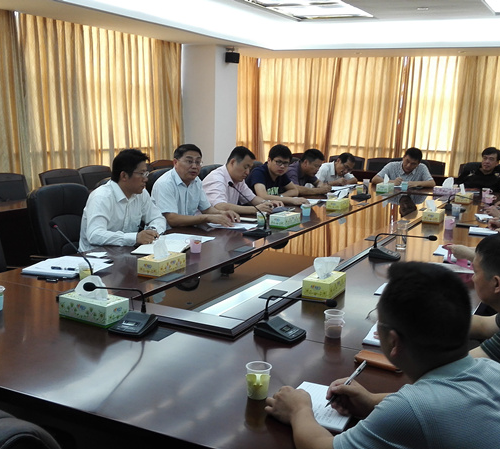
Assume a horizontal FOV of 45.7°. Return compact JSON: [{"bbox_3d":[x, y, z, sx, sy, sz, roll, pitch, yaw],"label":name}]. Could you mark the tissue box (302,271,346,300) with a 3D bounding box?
[{"bbox_3d":[0.307,0.245,2.429,0.115,0.072,0.220,6,11,24],"label":"tissue box"}]

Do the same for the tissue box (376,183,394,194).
[{"bbox_3d":[1.328,-0.352,5.810,0.115,0.072,0.220,6,12,28],"label":"tissue box"}]

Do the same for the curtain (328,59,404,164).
[{"bbox_3d":[1.785,-1.401,9.383,1.140,2.399,0.150,7,12,28],"label":"curtain"}]

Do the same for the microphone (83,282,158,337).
[{"bbox_3d":[-0.415,0.254,1.910,0.135,0.220,0.325,6,11,25],"label":"microphone"}]

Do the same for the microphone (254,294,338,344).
[{"bbox_3d":[0.162,0.328,2.039,0.278,0.137,0.110,7,12,28],"label":"microphone"}]

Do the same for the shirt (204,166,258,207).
[{"bbox_3d":[-0.181,-0.171,4.446,0.420,0.550,0.520,8,12,34],"label":"shirt"}]

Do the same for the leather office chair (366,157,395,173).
[{"bbox_3d":[1.863,-0.495,8.649,0.580,0.960,0.600,7,12,28],"label":"leather office chair"}]

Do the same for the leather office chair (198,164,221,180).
[{"bbox_3d":[-0.096,0.046,4.939,0.680,1.060,0.620,6,11,26],"label":"leather office chair"}]

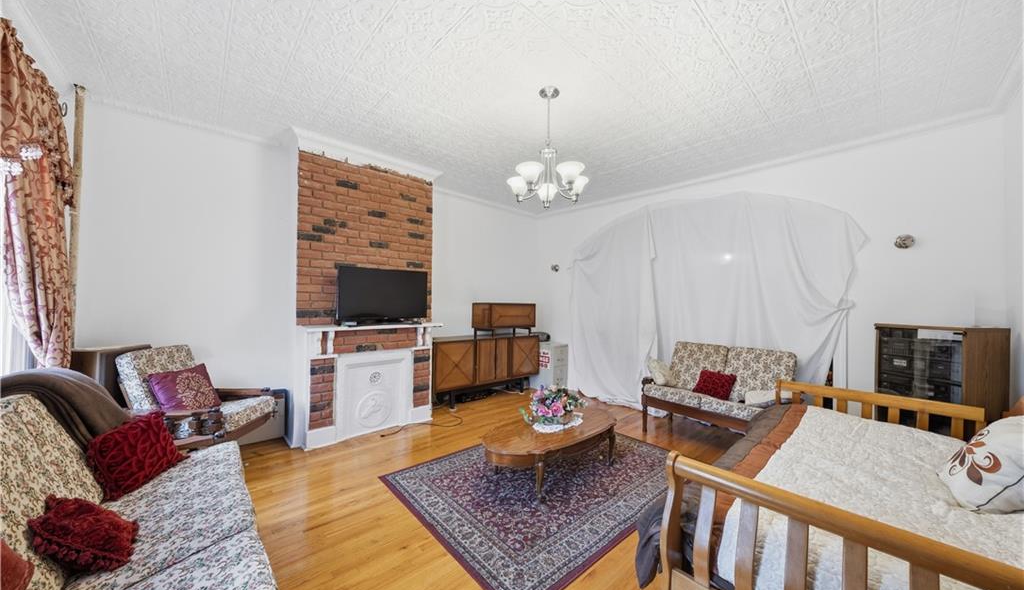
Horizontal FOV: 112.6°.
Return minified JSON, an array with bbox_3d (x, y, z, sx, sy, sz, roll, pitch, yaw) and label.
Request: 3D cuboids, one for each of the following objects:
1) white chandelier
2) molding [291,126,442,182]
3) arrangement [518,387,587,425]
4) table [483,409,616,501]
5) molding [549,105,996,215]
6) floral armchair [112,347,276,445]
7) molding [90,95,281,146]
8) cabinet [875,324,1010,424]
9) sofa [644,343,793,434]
[{"bbox_3d":[0.269,-1.085,2.492,0.640,0.810,0.640,0,-1,0],"label":"white chandelier"},{"bbox_3d":[-1.429,-1.402,3.595,1.520,0.166,0.100,1,-1,-44],"label":"molding"},{"bbox_3d":[0.365,0.905,2.859,0.450,0.250,0.390,1,-1,-42],"label":"arrangement"},{"bbox_3d":[0.343,1.207,2.716,1.310,0.360,0.680,1,-1,-42],"label":"table"},{"bbox_3d":[2.156,-1.410,4.385,0.070,0.075,4.860,1,-1,-44],"label":"molding"},{"bbox_3d":[-2.492,0.906,2.740,0.840,0.920,0.700,0,-1,-2],"label":"floral armchair"},{"bbox_3d":[-2.785,-1.474,3.028,1.290,0.065,0.065,1,-1,-44],"label":"molding"},{"bbox_3d":[3.397,0.830,2.728,0.440,1.160,0.500,1,-1,-14],"label":"cabinet"},{"bbox_3d":[1.954,0.969,3.285,0.770,0.880,1.180,1,-1,-37],"label":"sofa"}]

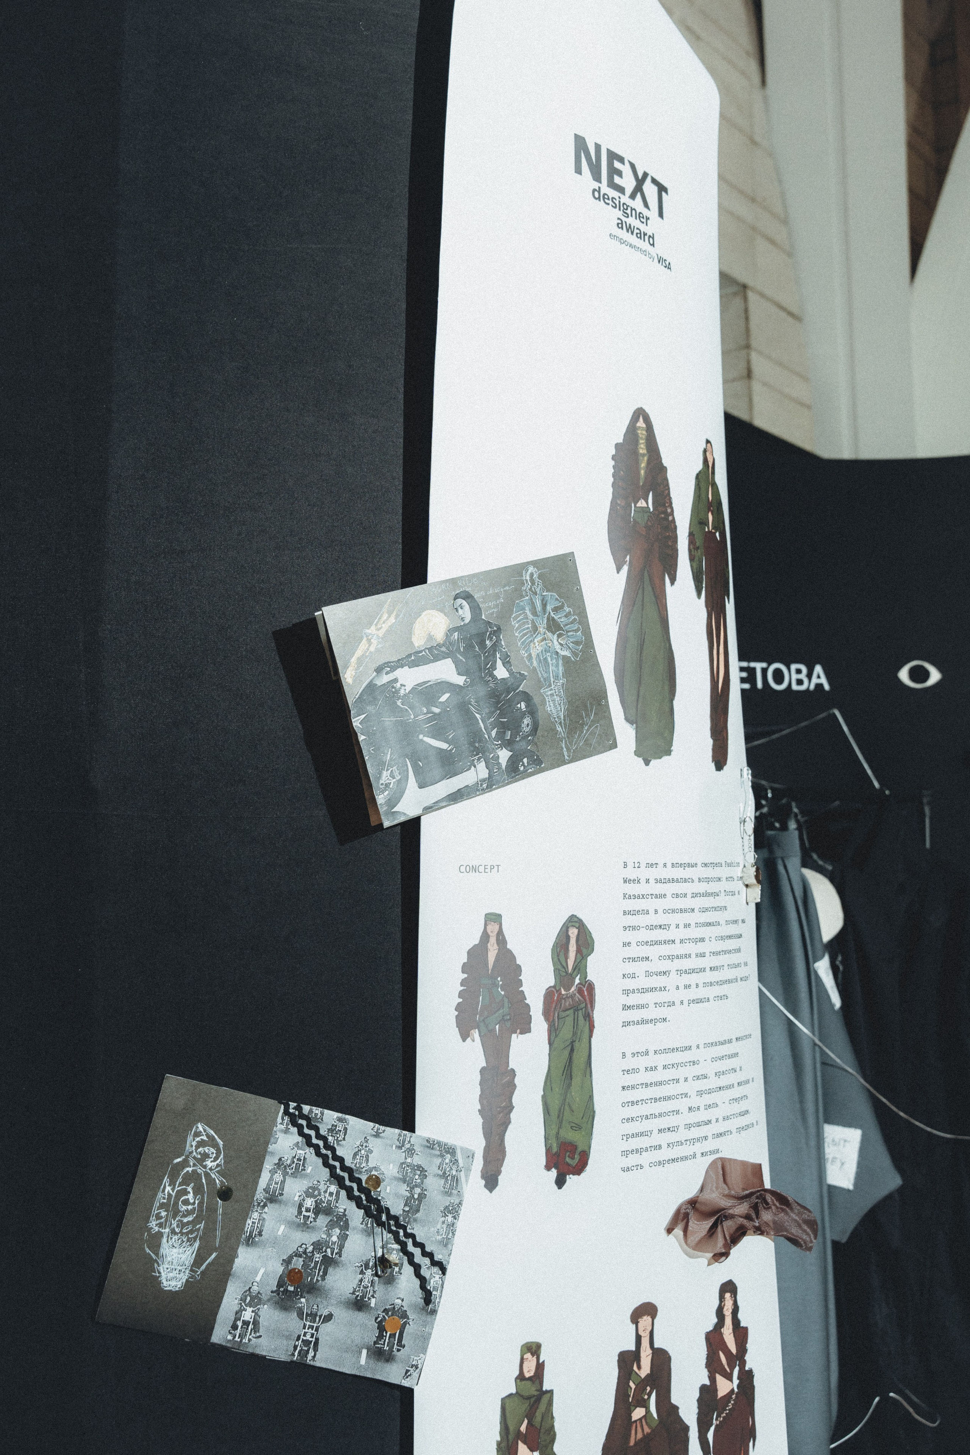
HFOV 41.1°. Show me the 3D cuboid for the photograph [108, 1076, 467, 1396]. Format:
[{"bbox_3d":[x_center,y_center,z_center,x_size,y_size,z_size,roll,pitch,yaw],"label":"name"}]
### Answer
[{"bbox_3d":[-0.172,0.454,1.161,0.293,0.213,0.010,18,-9,-12],"label":"photograph"}]

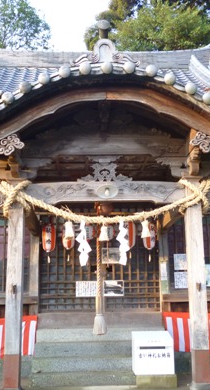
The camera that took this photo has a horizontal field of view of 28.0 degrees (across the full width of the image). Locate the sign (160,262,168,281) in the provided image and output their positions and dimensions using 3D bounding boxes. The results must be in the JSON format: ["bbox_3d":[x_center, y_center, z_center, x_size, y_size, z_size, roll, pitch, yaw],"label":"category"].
[{"bbox_3d":[0.879,1.137,6.253,0.088,0.260,0.012,-1,-10,-2],"label":"sign"}]

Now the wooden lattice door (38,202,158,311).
[{"bbox_3d":[-0.087,0.926,6.357,1.780,1.630,0.070,-1,-10,-2],"label":"wooden lattice door"}]

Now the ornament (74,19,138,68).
[{"bbox_3d":[0.009,-1.521,4.291,0.683,0.423,0.280,-1,-10,-2],"label":"ornament"}]

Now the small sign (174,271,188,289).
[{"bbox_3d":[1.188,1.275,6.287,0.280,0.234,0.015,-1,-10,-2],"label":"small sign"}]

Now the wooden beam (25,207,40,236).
[{"bbox_3d":[-1.015,0.329,5.556,0.140,0.260,1.450,-1,-10,-2],"label":"wooden beam"}]

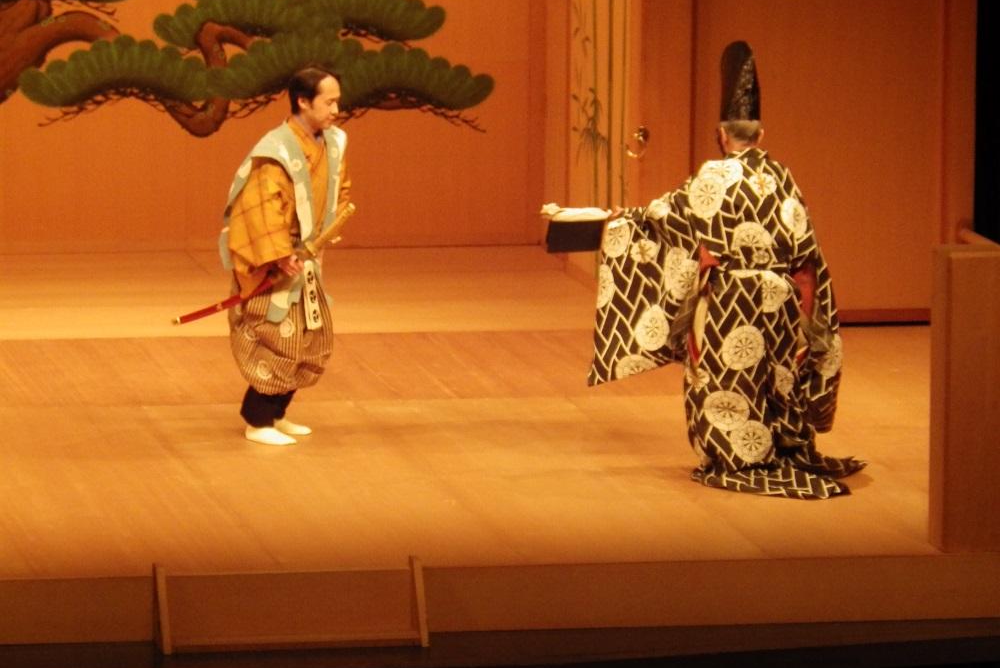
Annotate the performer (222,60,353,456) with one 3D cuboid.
[{"bbox_3d":[-0.915,-0.345,30.100,0.480,1.590,0.580,7,11,34],"label":"performer"}]

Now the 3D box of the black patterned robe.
[{"bbox_3d":[0.951,-0.107,29.350,1.020,1.380,0.880,-3,10,-20],"label":"black patterned robe"}]

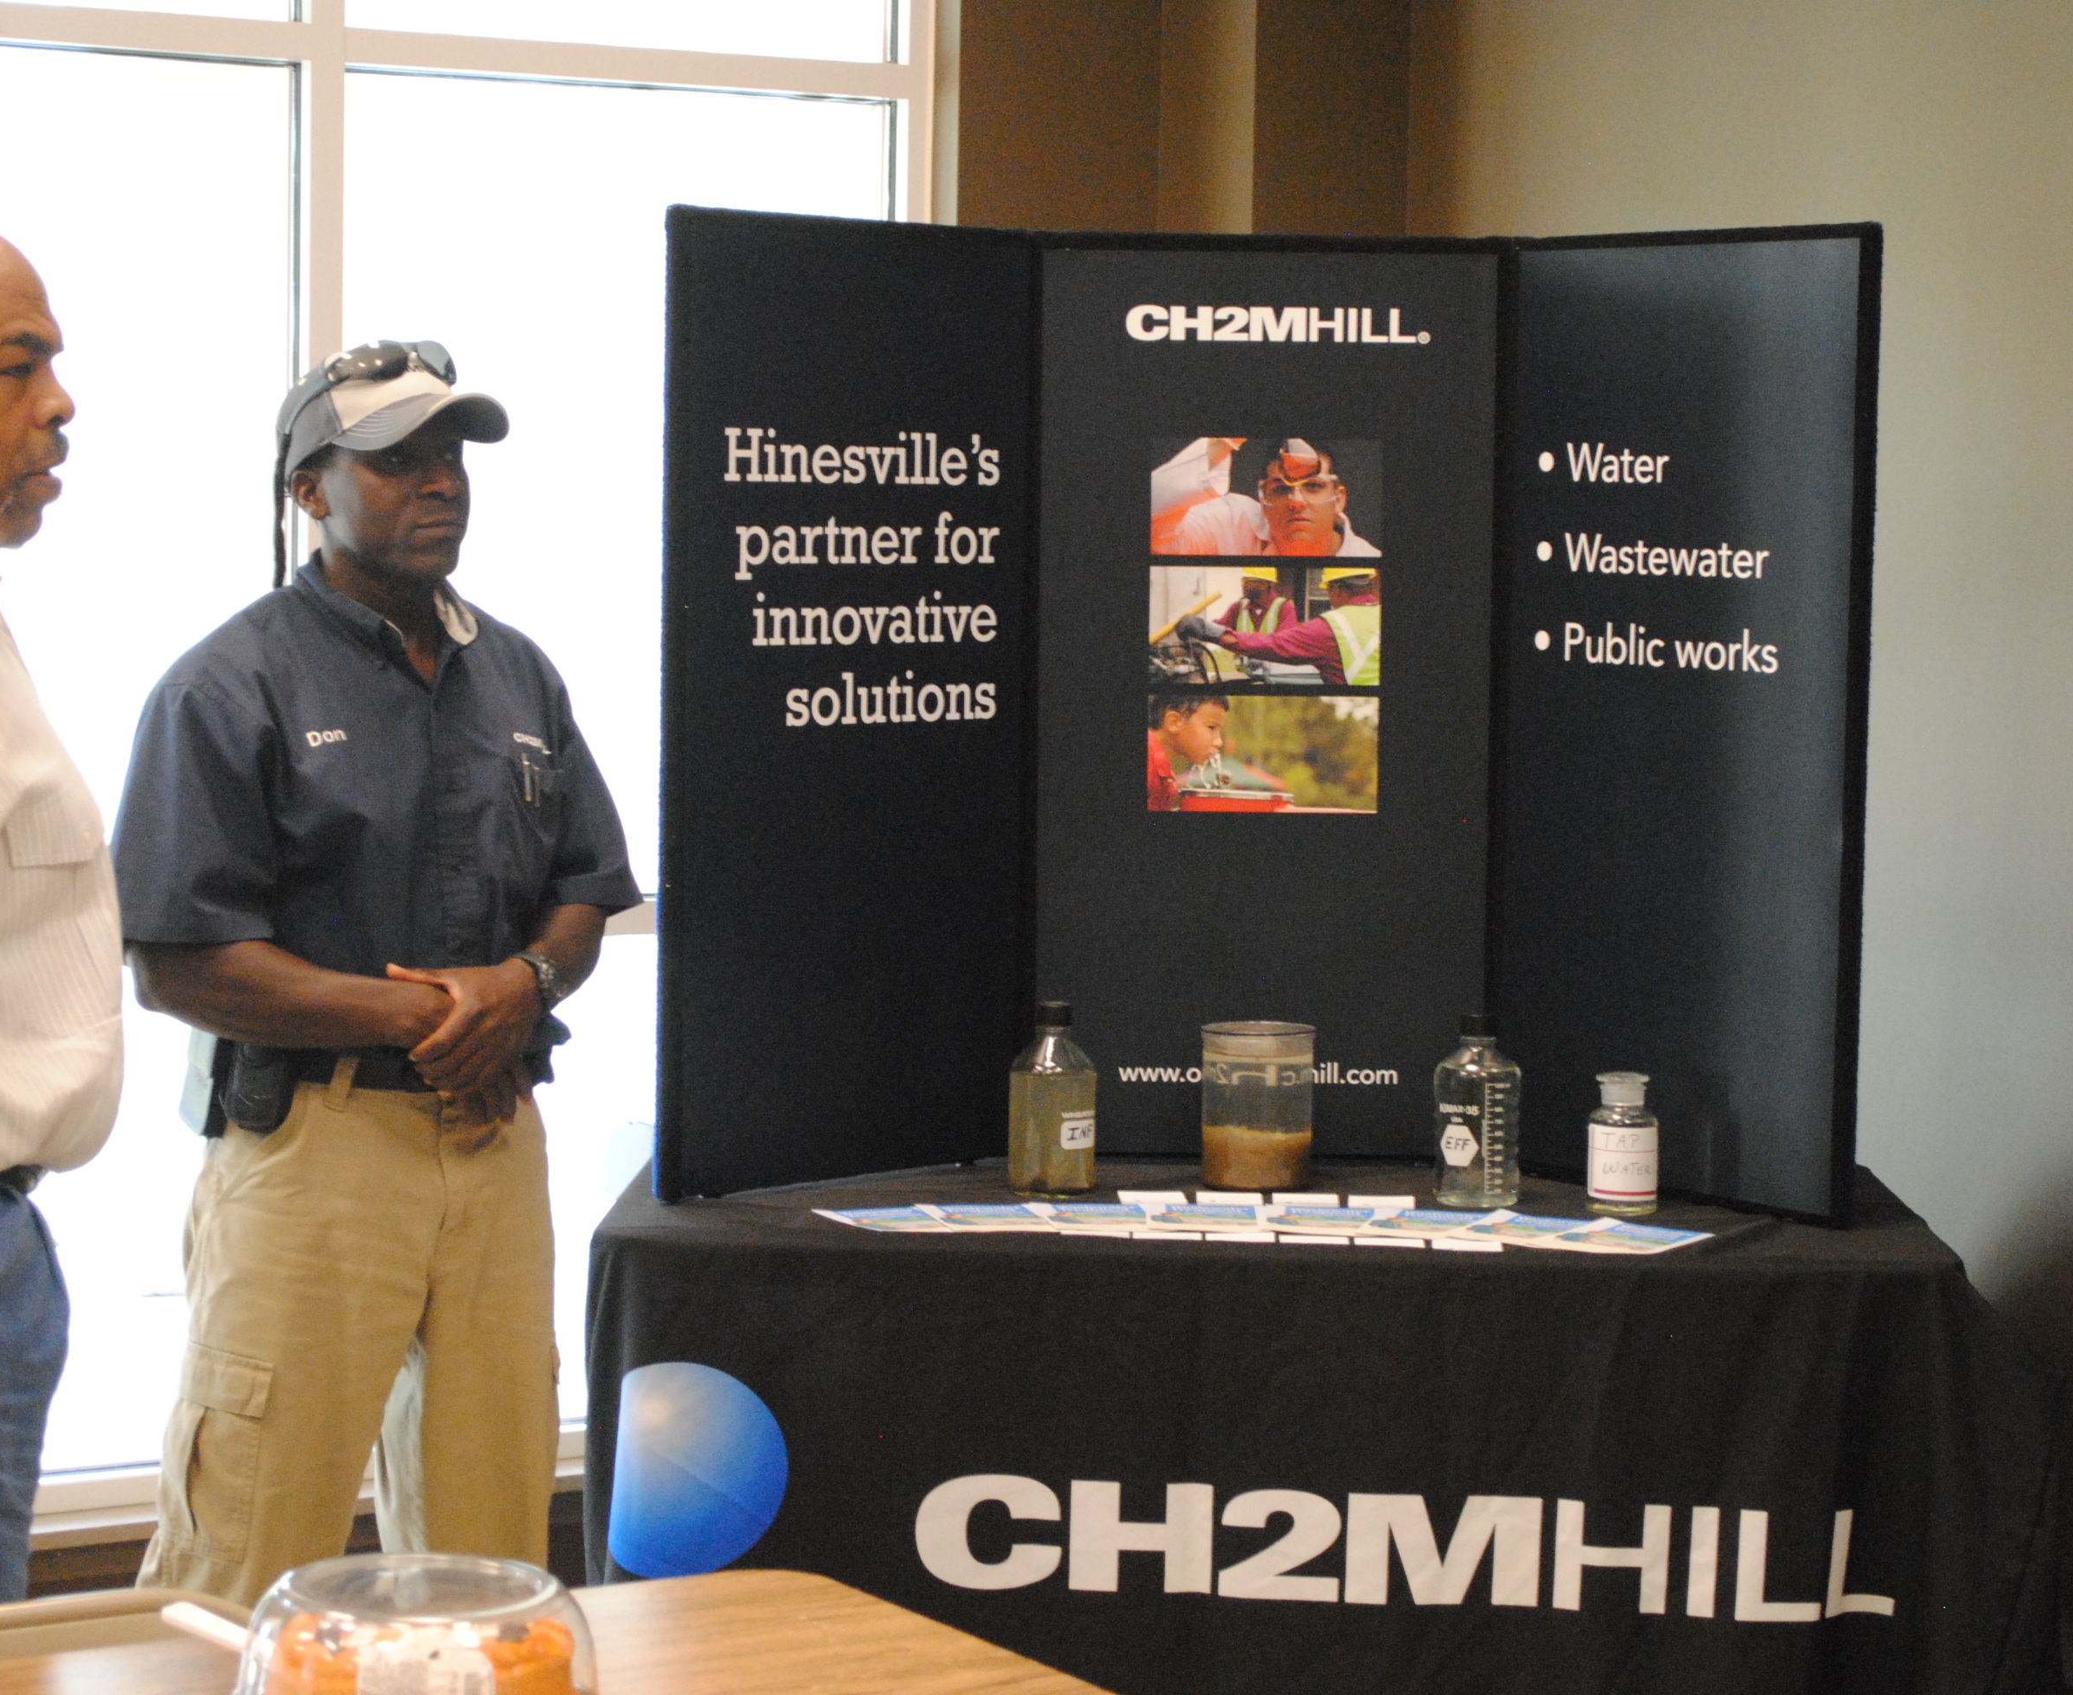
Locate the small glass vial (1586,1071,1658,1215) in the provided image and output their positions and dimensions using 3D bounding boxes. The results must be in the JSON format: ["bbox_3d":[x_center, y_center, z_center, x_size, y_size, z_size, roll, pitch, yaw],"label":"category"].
[{"bbox_3d":[0.707,0.356,5.588,0.085,0.164,0.085,1,4,0],"label":"small glass vial"}]

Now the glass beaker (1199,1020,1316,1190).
[{"bbox_3d":[0.276,0.320,5.760,0.142,0.194,0.142,1,4,0],"label":"glass beaker"}]

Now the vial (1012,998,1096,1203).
[{"bbox_3d":[0.021,0.305,5.662,0.104,0.231,0.104,1,4,0],"label":"vial"}]

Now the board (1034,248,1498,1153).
[{"bbox_3d":[0.288,-0.186,5.913,0.603,1.180,0.030,1,4,4],"label":"board"}]

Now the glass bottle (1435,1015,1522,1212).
[{"bbox_3d":[0.537,0.317,5.640,0.106,0.228,0.106,1,4,0],"label":"glass bottle"}]

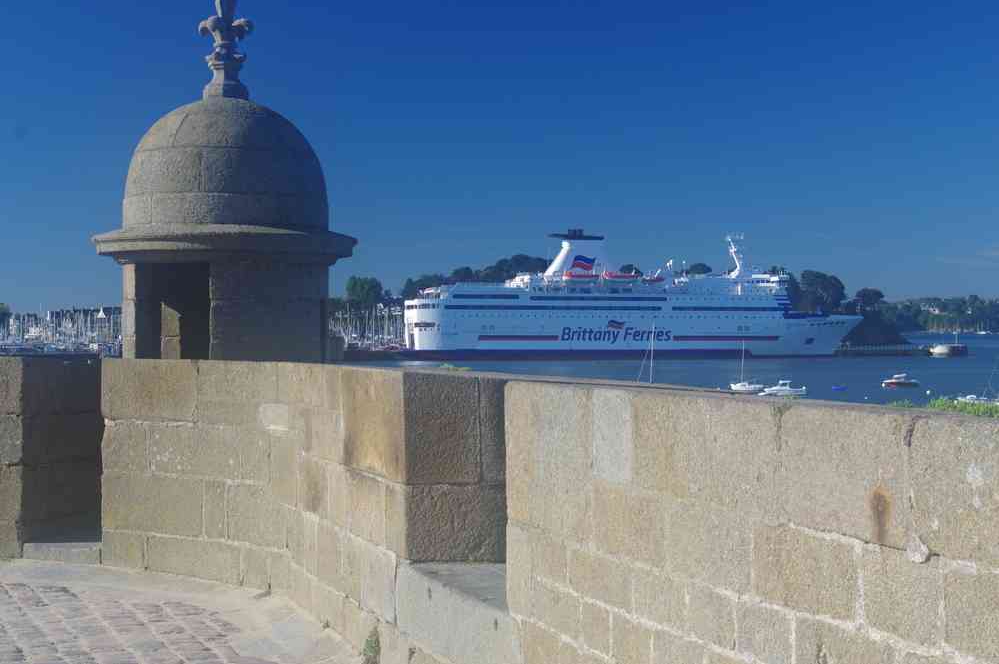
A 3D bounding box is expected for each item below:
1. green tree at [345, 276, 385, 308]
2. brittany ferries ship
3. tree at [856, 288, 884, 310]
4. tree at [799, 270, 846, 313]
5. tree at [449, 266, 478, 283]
[{"bbox_3d":[-71.400,-21.000,880.000,20.500,18.000,19.000,0,0,0],"label":"green tree"},{"bbox_3d":[46.300,-11.300,525.000,151.000,41.000,26.000,0,0,-17],"label":"brittany ferries ship"},{"bbox_3d":[182.000,-15.700,820.000,14.800,12.800,14.000,0,0,0],"label":"tree"},{"bbox_3d":[155.000,-19.000,800.000,23.000,22.500,22.000,0,0,0],"label":"tree"},{"bbox_3d":[-17.900,-27.300,830.000,14.500,11.500,14.000,0,0,0],"label":"tree"}]

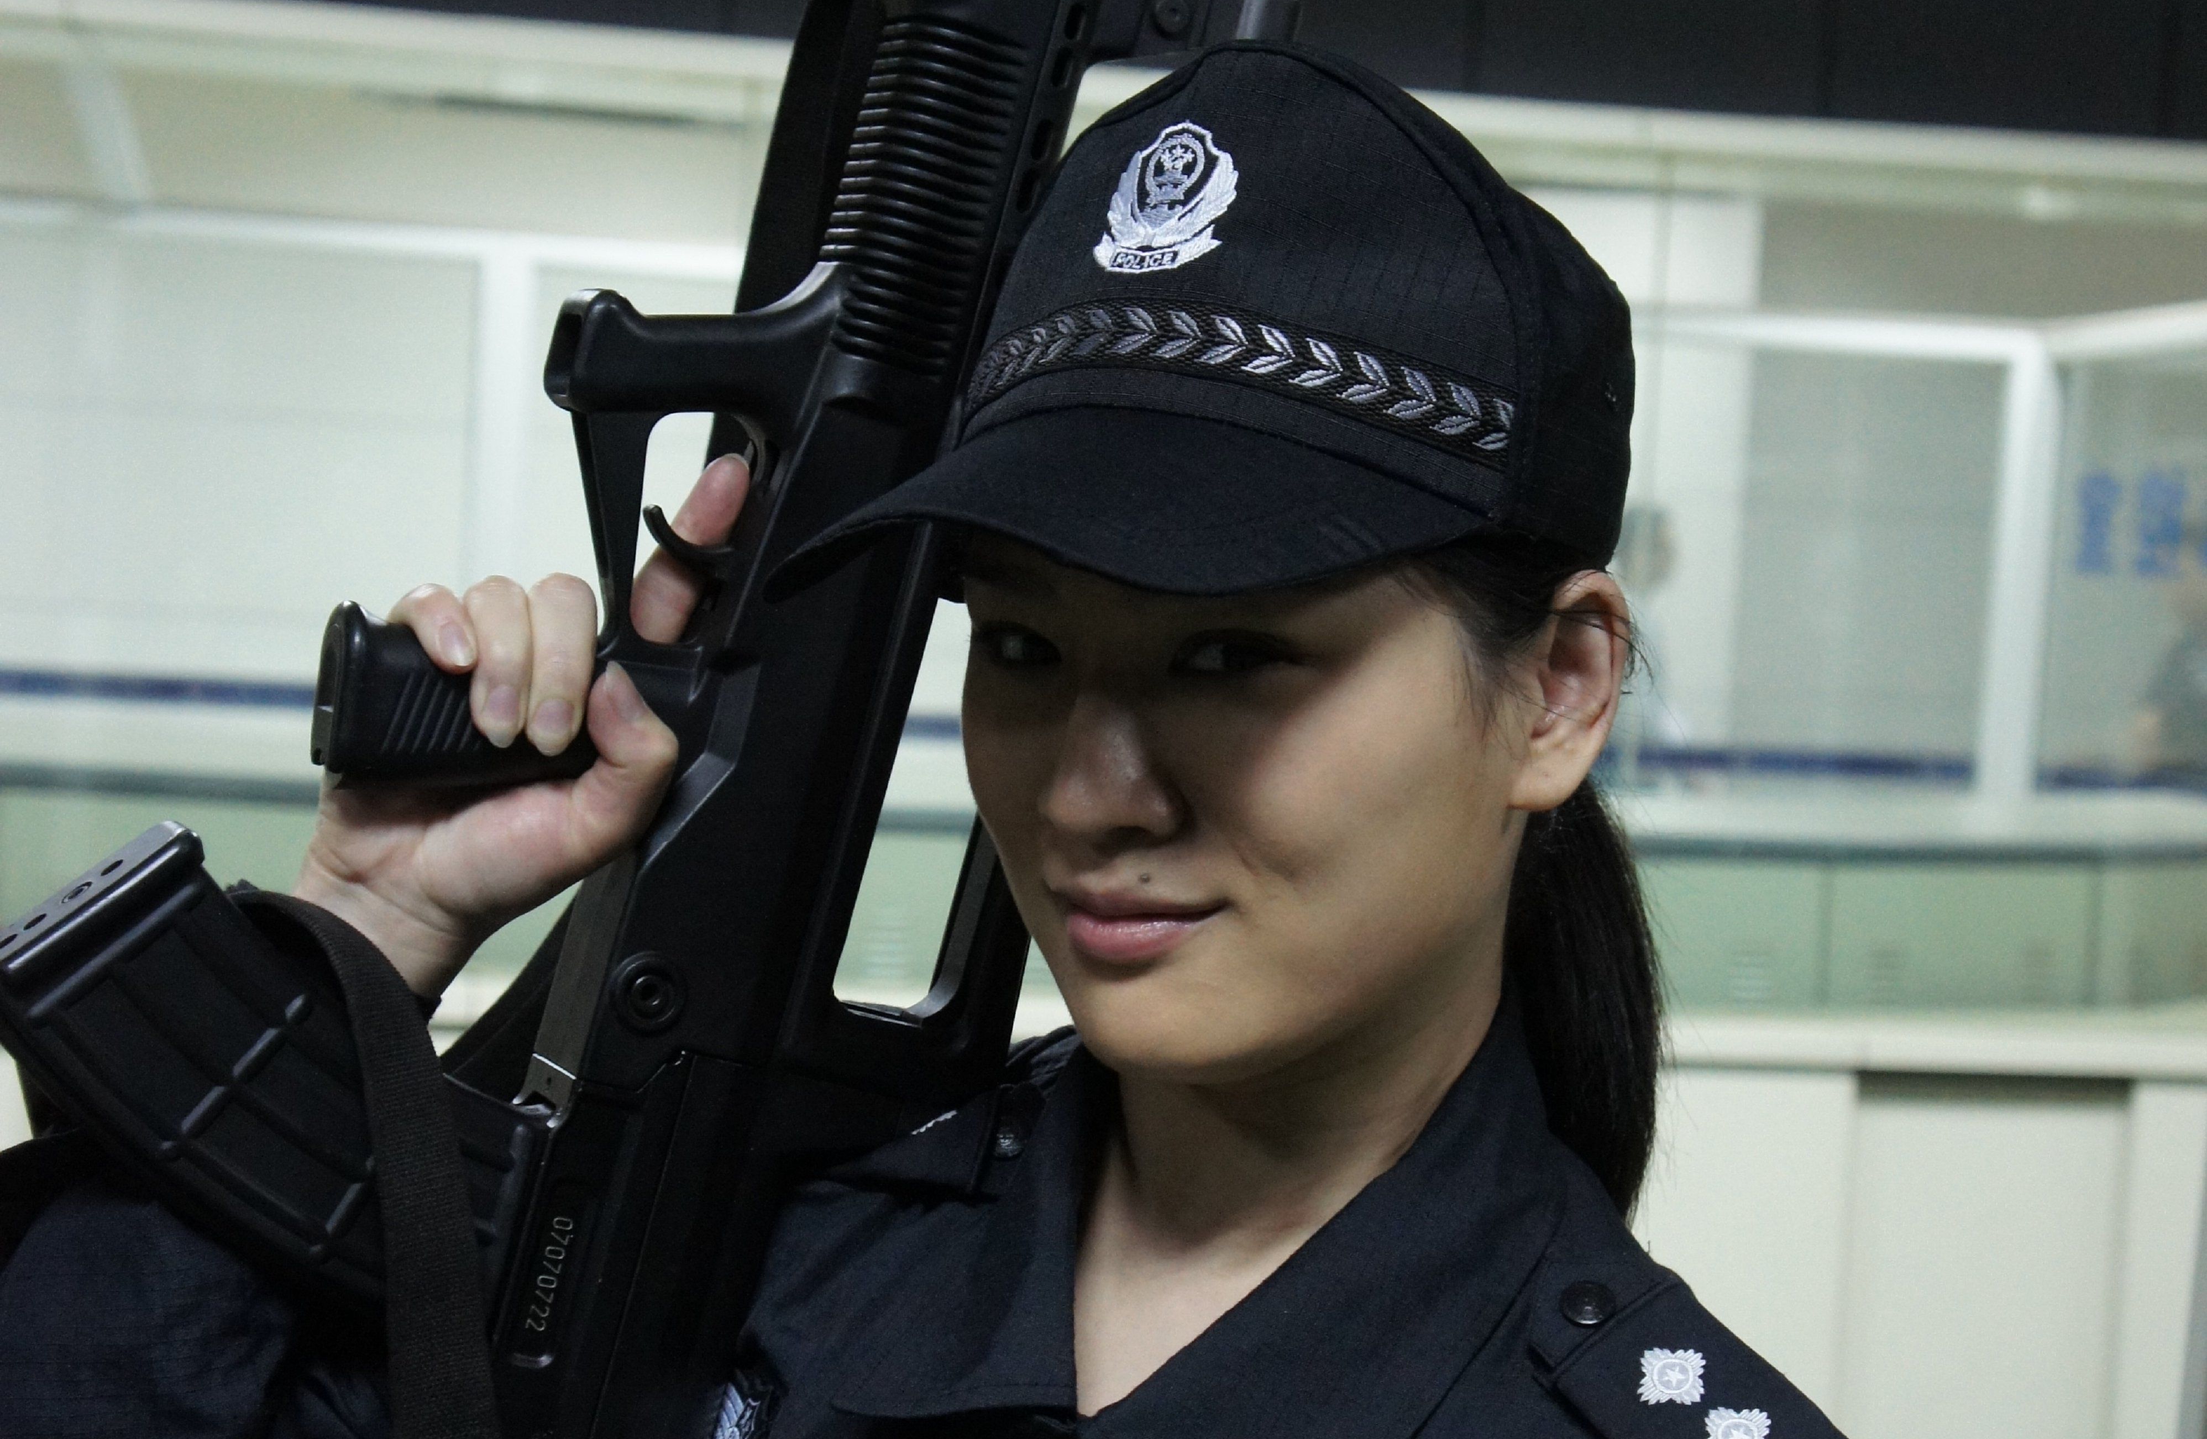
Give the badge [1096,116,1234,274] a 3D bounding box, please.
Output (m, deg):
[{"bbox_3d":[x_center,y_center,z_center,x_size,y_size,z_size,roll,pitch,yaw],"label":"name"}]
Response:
[{"bbox_3d":[0.018,-0.134,0.950,0.039,0.045,0.006,2,-23,33],"label":"badge"}]

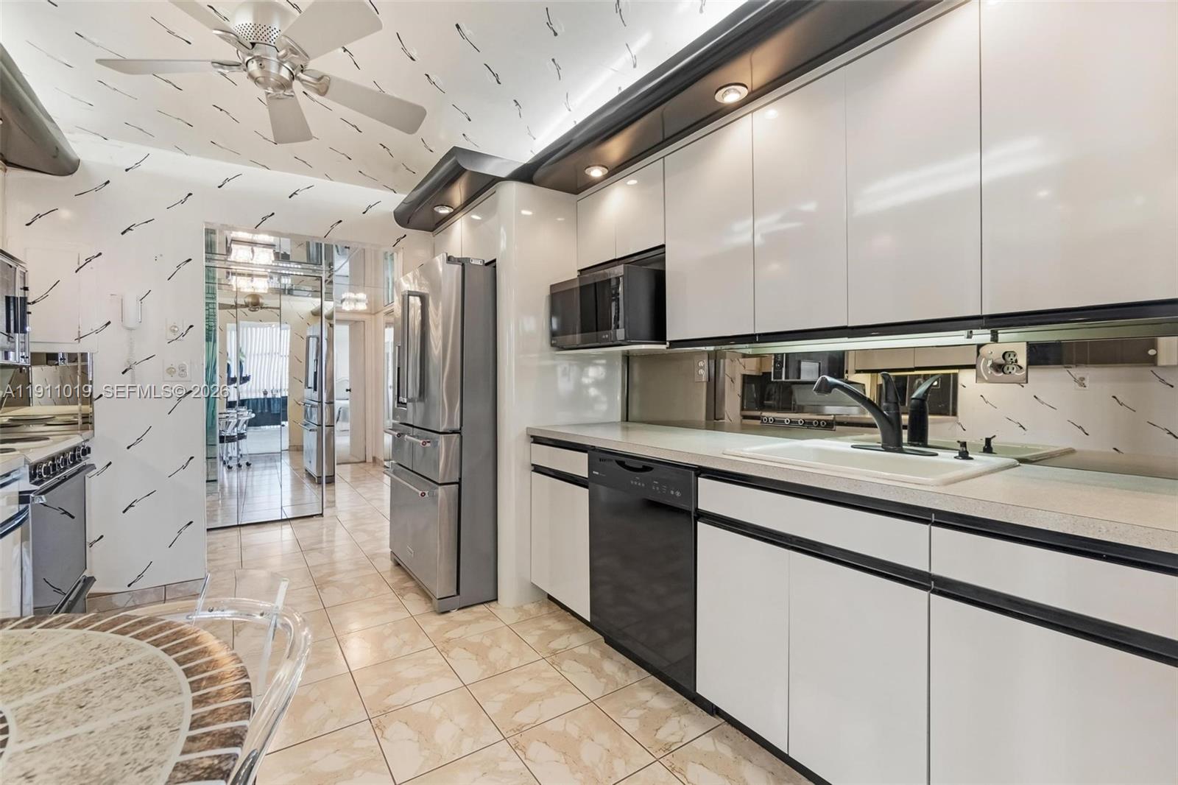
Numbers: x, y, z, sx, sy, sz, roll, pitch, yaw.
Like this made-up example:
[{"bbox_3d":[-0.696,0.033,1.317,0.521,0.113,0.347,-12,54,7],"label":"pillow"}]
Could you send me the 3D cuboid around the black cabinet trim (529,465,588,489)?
[{"bbox_3d":[-0.133,0.388,2.327,0.035,0.044,0.498,-2,2,-36],"label":"black cabinet trim"}]

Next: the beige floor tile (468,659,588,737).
[{"bbox_3d":[-0.229,1.125,1.824,0.337,0.012,0.337,-1,2,-36],"label":"beige floor tile"}]

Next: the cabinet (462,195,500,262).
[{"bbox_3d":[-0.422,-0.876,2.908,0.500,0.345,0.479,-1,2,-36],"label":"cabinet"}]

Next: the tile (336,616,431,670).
[{"bbox_3d":[-0.904,1.108,2.172,0.331,0.010,0.335,-2,2,-34],"label":"tile"}]

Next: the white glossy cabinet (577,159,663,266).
[{"bbox_3d":[0.262,-0.838,2.484,0.310,0.367,0.660,-2,2,-36],"label":"white glossy cabinet"}]

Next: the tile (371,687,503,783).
[{"bbox_3d":[-0.509,1.122,1.632,0.331,0.010,0.335,-2,2,-34],"label":"tile"}]

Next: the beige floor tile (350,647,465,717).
[{"bbox_3d":[-0.711,1.123,1.916,0.337,0.012,0.337,-1,2,-36],"label":"beige floor tile"}]

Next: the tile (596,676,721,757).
[{"bbox_3d":[0.235,1.127,1.722,0.337,0.012,0.337,-1,2,-36],"label":"tile"}]

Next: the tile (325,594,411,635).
[{"bbox_3d":[-1.101,1.101,2.443,0.331,0.010,0.335,-2,2,-34],"label":"tile"}]

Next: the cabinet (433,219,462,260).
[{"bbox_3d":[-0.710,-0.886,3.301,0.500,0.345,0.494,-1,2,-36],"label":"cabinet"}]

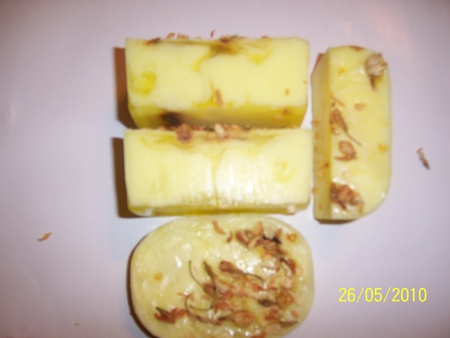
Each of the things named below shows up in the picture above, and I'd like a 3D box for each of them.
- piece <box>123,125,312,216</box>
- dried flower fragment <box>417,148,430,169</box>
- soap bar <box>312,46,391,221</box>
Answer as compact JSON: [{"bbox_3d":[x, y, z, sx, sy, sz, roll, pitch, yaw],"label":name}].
[{"bbox_3d":[-0.003,0.001,0.224,0.085,0.029,0.035,0,82,-4],"label":"piece"},{"bbox_3d":[0.104,-0.005,0.246,0.003,0.003,0.012,-30,85,-7],"label":"dried flower fragment"},{"bbox_3d":[0.062,-0.015,0.231,0.029,0.030,0.080,2,82,-3],"label":"soap bar"}]

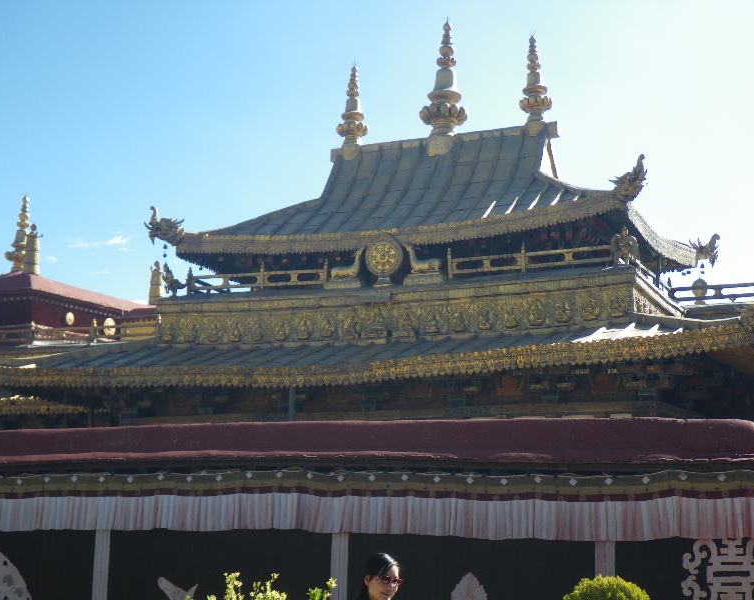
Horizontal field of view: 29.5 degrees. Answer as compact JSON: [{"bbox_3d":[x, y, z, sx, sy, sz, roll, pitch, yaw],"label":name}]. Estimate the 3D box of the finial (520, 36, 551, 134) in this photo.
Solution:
[{"bbox_3d":[3.940,-5.348,35.728,0.820,2.520,0.820,-4,-10,21],"label":"finial"}]

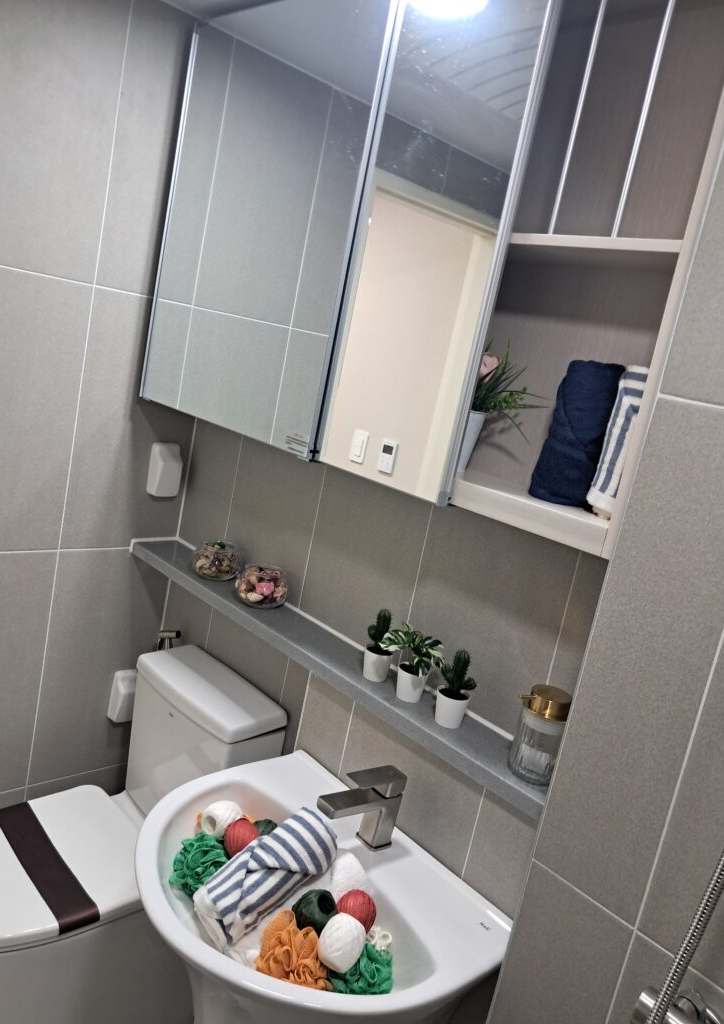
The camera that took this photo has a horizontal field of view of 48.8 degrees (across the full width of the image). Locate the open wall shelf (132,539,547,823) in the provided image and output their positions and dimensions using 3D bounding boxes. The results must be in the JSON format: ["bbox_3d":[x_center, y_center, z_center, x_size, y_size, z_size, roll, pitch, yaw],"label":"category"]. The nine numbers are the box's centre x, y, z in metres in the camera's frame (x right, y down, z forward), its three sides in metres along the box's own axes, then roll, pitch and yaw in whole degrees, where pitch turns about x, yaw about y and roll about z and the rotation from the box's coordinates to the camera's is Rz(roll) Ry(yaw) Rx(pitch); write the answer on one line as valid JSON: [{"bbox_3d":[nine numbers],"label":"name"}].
[{"bbox_3d":[-0.099,0.254,1.552,0.135,0.027,1.265,1,15,-44],"label":"open wall shelf"}]

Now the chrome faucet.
[{"bbox_3d":[-0.008,0.482,1.276,0.157,0.132,0.047,1,15,-44],"label":"chrome faucet"}]

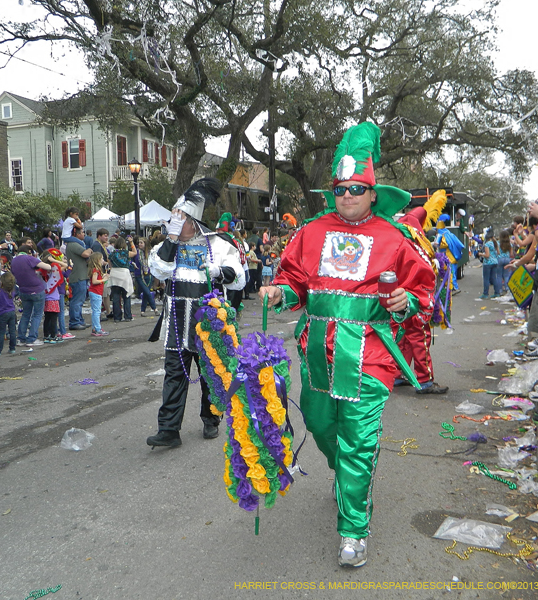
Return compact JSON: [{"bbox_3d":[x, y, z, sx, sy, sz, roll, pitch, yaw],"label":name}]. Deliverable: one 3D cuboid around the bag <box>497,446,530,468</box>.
[{"bbox_3d":[1.614,1.043,3.814,0.200,0.080,0.170,0,6,6],"label":"bag"}]

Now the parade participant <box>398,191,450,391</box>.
[{"bbox_3d":[1.398,-0.077,5.379,0.600,1.870,0.620,-2,6,-13],"label":"parade participant"}]

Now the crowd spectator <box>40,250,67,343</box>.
[{"bbox_3d":[-3.237,-0.059,8.643,0.380,1.360,0.420,-4,7,-37],"label":"crowd spectator"}]

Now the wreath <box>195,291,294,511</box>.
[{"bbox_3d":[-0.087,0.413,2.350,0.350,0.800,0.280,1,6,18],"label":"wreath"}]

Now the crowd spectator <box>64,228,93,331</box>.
[{"bbox_3d":[-3.313,-0.378,10.041,0.380,1.749,0.520,-2,6,-13],"label":"crowd spectator"}]

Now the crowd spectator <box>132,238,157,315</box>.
[{"bbox_3d":[-2.587,-0.501,11.905,0.460,1.610,0.420,0,5,0],"label":"crowd spectator"}]

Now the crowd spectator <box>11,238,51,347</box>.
[{"bbox_3d":[-3.480,-0.113,8.382,0.420,1.520,0.550,-6,8,-45],"label":"crowd spectator"}]

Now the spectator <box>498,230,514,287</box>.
[{"bbox_3d":[6.209,-0.995,15.095,0.440,1.631,0.300,-2,6,-14],"label":"spectator"}]

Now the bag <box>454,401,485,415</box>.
[{"bbox_3d":[1.688,0.883,4.838,0.200,0.060,0.250,-1,6,0],"label":"bag"}]

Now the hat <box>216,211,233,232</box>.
[{"bbox_3d":[-0.727,-1.275,9.383,0.280,0.340,0.240,-4,6,-24],"label":"hat"}]

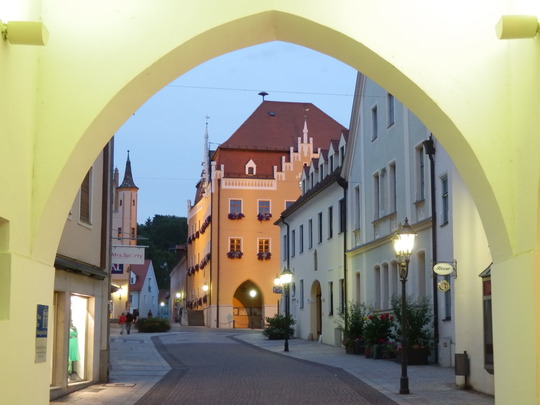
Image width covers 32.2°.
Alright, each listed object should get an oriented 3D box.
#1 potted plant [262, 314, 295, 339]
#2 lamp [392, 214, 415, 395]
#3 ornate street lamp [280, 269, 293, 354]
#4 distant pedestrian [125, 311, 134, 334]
[{"bbox_3d":[0.604,7.908,59.500,2.050,1.620,1.900,1,-8,-9],"label":"potted plant"},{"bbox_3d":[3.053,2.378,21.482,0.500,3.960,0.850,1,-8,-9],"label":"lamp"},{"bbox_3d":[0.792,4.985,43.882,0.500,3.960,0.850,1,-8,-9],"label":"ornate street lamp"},{"bbox_3d":[-10.507,9.053,70.121,0.560,1.700,0.420,1,-8,-5],"label":"distant pedestrian"}]

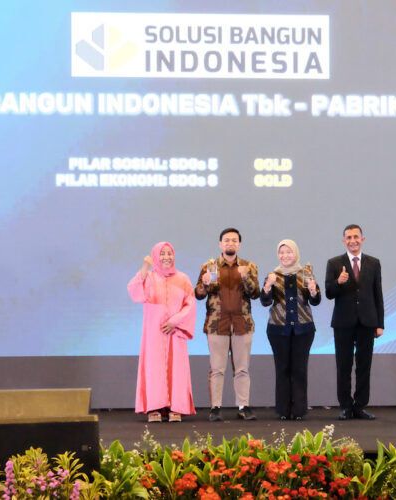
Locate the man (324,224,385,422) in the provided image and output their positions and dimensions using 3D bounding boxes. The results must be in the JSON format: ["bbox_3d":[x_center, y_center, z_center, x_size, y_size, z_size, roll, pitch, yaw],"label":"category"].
[{"bbox_3d":[1.364,0.631,11.916,0.520,1.700,0.340,0,-1,2],"label":"man"}]

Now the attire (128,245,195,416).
[{"bbox_3d":[-0.312,0.699,11.815,0.610,1.570,0.420,0,-1,2],"label":"attire"}]

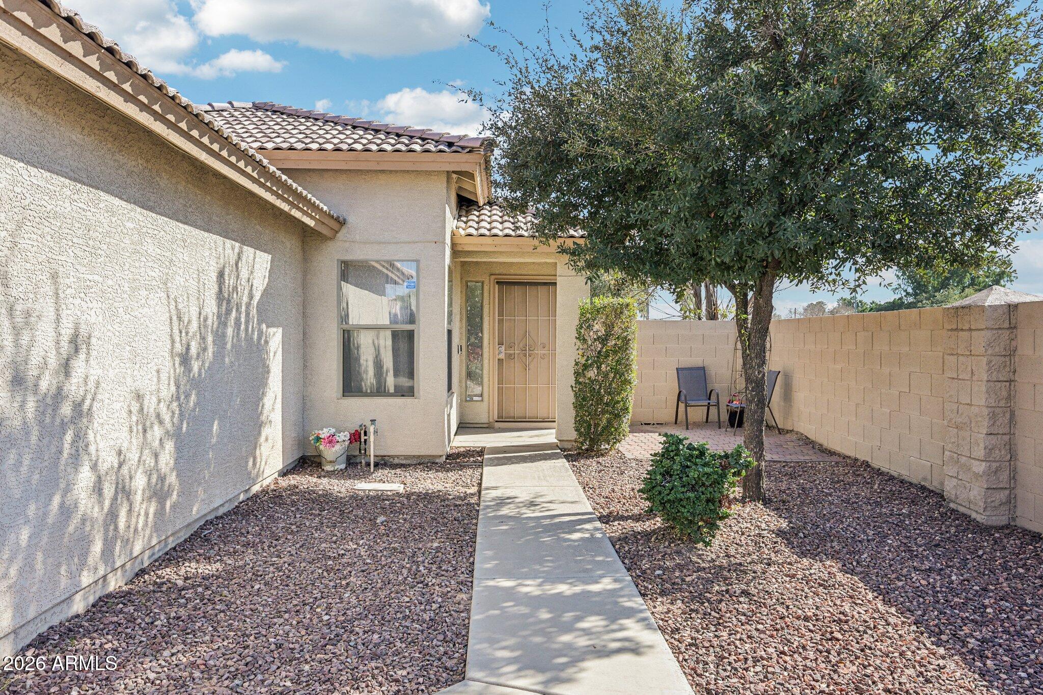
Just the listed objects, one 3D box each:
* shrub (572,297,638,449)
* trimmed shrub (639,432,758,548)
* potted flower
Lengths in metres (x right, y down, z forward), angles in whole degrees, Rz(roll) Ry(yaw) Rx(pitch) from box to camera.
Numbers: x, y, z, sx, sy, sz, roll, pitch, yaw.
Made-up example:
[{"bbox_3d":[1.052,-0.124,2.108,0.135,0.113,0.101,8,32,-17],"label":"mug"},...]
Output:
[{"bbox_3d":[1.040,0.325,8.630,0.790,1.890,0.740,0,1,0],"label":"shrub"},{"bbox_3d":[1.285,1.000,5.100,0.840,0.750,0.750,0,1,0],"label":"trimmed shrub"},{"bbox_3d":[-2.040,1.080,7.460,0.460,0.450,0.410,0,1,0],"label":"potted flower"}]

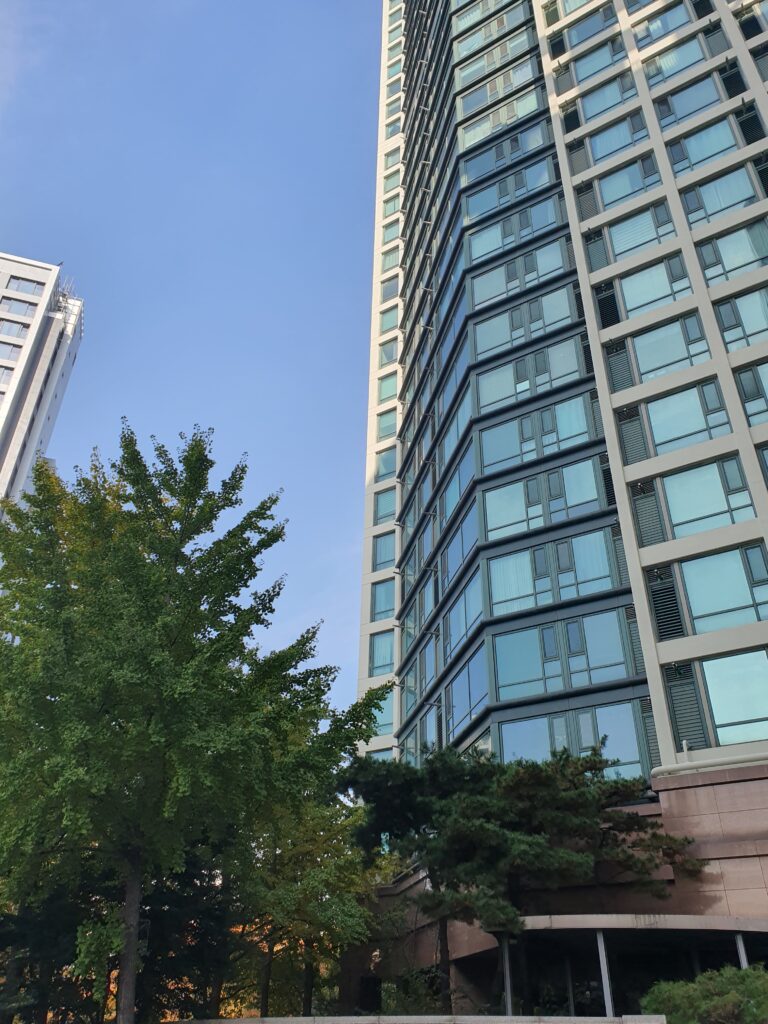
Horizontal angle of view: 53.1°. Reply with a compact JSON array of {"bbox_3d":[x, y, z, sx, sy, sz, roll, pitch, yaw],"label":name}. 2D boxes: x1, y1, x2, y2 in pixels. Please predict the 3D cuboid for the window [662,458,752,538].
[{"bbox_3d":[9.746,-0.470,23.314,2.333,2.165,0.200,-18,-37,27],"label":"window"}]

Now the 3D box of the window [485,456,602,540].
[{"bbox_3d":[5.728,-0.473,28.220,4.400,2.220,0.200,-18,-37,27],"label":"window"}]

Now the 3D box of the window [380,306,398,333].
[{"bbox_3d":[0.408,-13.111,52.889,1.495,2.265,0.200,-18,-37,27],"label":"window"}]

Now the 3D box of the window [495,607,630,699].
[{"bbox_3d":[5.733,4.743,25.348,4.483,2.226,0.200,-18,-37,27],"label":"window"}]

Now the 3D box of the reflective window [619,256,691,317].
[{"bbox_3d":[9.767,-8.195,27.930,2.280,2.120,0.200,-18,-37,27],"label":"reflective window"}]

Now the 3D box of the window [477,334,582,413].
[{"bbox_3d":[5.920,-5.578,31.453,4.560,2.174,0.200,-18,-37,27],"label":"window"}]

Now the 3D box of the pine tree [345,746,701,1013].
[{"bbox_3d":[2.578,7.323,14.353,6.650,5.690,5.200,1,-33,0],"label":"pine tree"}]

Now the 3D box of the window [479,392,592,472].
[{"bbox_3d":[5.864,-3.020,29.850,4.560,2.174,0.200,-18,-37,27],"label":"window"}]

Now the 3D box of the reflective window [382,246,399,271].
[{"bbox_3d":[0.486,-18.968,57.527,1.500,2.120,0.200,-18,-37,27],"label":"reflective window"}]

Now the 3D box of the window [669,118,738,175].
[{"bbox_3d":[12.499,-14.145,30.121,2.287,2.165,0.200,-18,-37,27],"label":"window"}]

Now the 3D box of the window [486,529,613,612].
[{"bbox_3d":[5.662,2.047,26.606,4.400,2.220,0.200,-18,-37,27],"label":"window"}]

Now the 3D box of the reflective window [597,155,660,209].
[{"bbox_3d":[10.053,-13.369,31.444,2.333,2.165,0.200,-18,-37,27],"label":"reflective window"}]

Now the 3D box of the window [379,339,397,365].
[{"bbox_3d":[0.353,-10.553,51.285,1.495,2.265,0.200,-18,-37,27],"label":"window"}]

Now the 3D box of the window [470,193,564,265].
[{"bbox_3d":[6.098,-13.369,36.455,4.400,2.220,0.200,-18,-37,27],"label":"window"}]

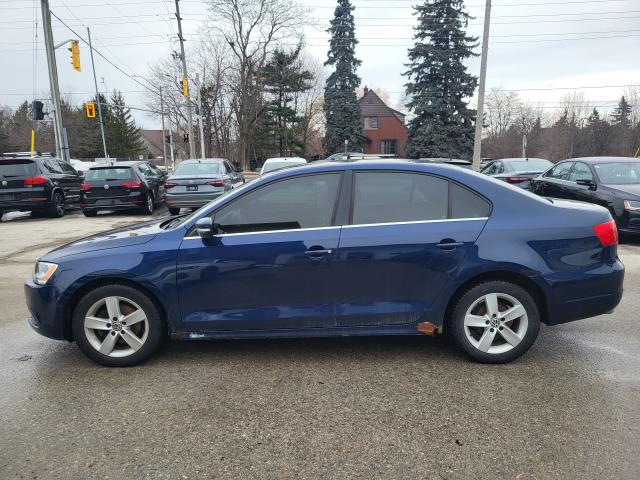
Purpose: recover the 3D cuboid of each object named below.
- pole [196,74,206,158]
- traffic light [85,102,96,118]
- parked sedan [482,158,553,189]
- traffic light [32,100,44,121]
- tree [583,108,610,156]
[{"bbox_3d":[-8.998,-8.922,36.500,0.270,7.800,0.270,0,12,0],"label":"pole"},{"bbox_3d":[-17.165,-9.668,36.000,0.620,1.150,0.400,-3,12,-12],"label":"traffic light"},{"bbox_3d":[6.513,-1.862,15.348,1.820,1.460,4.700,0,12,-1],"label":"parked sedan"},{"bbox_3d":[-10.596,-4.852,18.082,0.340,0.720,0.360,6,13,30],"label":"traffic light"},{"bbox_3d":[54.644,-21.047,95.000,5.200,10.300,5.200,0,12,0],"label":"tree"}]

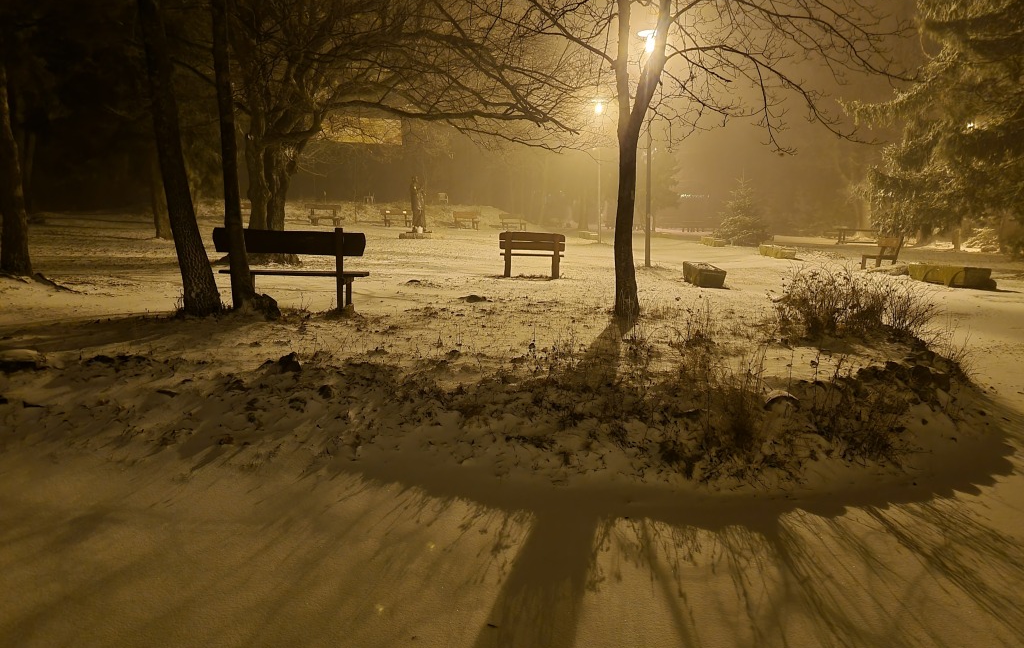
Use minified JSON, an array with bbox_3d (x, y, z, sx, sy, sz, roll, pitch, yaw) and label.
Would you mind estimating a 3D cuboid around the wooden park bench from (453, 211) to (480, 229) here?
[{"bbox_3d":[-2.170,-5.068,37.437,1.450,0.880,0.600,-5,10,-33],"label":"wooden park bench"}]

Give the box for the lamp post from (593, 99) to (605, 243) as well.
[{"bbox_3d":[3.379,-5.795,29.318,0.500,5.350,0.500,0,8,0],"label":"lamp post"}]

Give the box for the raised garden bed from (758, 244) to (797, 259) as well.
[{"bbox_3d":[9.209,-2.454,26.417,0.480,0.330,1.900,0,8,0],"label":"raised garden bed"}]

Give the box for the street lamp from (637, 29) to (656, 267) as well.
[{"bbox_3d":[3.208,-3.966,17.718,0.500,5.350,0.500,0,8,0],"label":"street lamp"}]

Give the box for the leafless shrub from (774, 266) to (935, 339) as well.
[{"bbox_3d":[3.586,-0.277,8.047,1.500,0.740,1.100,0,8,0],"label":"leafless shrub"}]

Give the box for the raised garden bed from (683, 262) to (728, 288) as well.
[{"bbox_3d":[3.822,-0.971,15.204,0.500,0.340,1.700,0,8,3],"label":"raised garden bed"}]

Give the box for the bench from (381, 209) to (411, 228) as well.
[{"bbox_3d":[-5.732,-5.286,38.436,1.680,0.900,0.600,-6,10,-36],"label":"bench"}]

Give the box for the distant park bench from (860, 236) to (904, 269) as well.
[{"bbox_3d":[10.089,-1.970,20.937,0.600,0.890,1.600,1,8,10],"label":"distant park bench"}]

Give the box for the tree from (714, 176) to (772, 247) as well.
[{"bbox_3d":[9.250,-4.505,30.804,2.200,2.750,2.200,0,8,0],"label":"tree"}]

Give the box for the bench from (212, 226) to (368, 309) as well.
[{"bbox_3d":[-2.485,-0.630,8.782,1.690,0.920,0.580,0,8,2],"label":"bench"}]

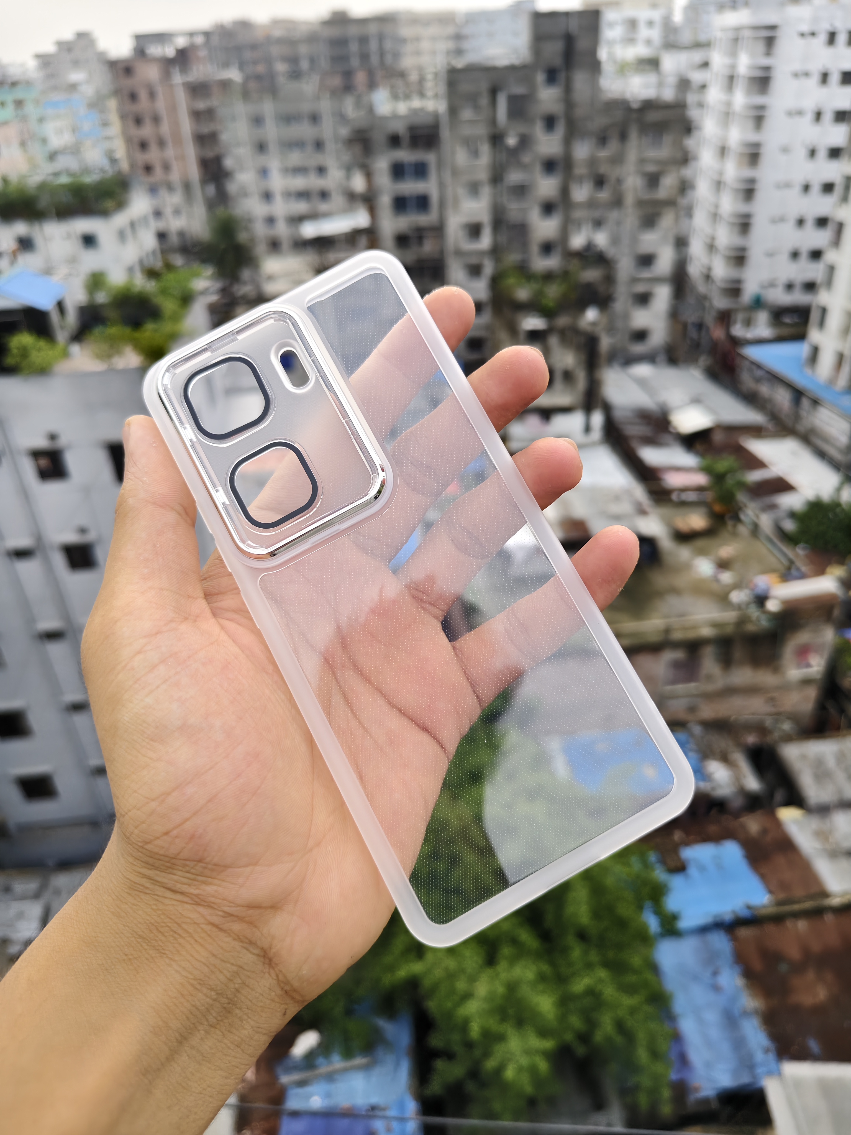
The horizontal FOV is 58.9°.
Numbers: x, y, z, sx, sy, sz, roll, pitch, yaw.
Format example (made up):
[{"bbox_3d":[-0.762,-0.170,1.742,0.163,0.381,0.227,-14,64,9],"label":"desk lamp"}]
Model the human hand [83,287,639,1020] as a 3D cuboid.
[{"bbox_3d":[-0.030,0.011,0.213,0.145,0.190,0.070,37,-6,0],"label":"human hand"}]

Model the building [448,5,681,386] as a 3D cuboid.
[{"bbox_3d":[10.832,-32.381,67.768,18.300,27.300,13.000,-3,30,2],"label":"building"}]

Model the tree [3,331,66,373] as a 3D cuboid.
[{"bbox_3d":[-11.001,-6.001,21.223,1.600,1.300,1.600,-4,30,0],"label":"tree"}]

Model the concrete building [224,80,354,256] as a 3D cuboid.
[{"bbox_3d":[-18.489,-56.258,110.124,16.500,24.500,14.000,-4,30,0],"label":"concrete building"}]

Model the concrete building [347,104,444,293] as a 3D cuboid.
[{"bbox_3d":[-2.779,-37.035,80.196,9.500,20.700,12.000,-4,30,0],"label":"concrete building"}]

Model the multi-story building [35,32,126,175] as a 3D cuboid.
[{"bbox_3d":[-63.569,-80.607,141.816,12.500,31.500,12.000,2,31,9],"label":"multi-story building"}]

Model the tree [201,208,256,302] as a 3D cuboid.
[{"bbox_3d":[-23.627,-37.038,90.671,5.800,11.400,5.800,-4,30,0],"label":"tree"}]

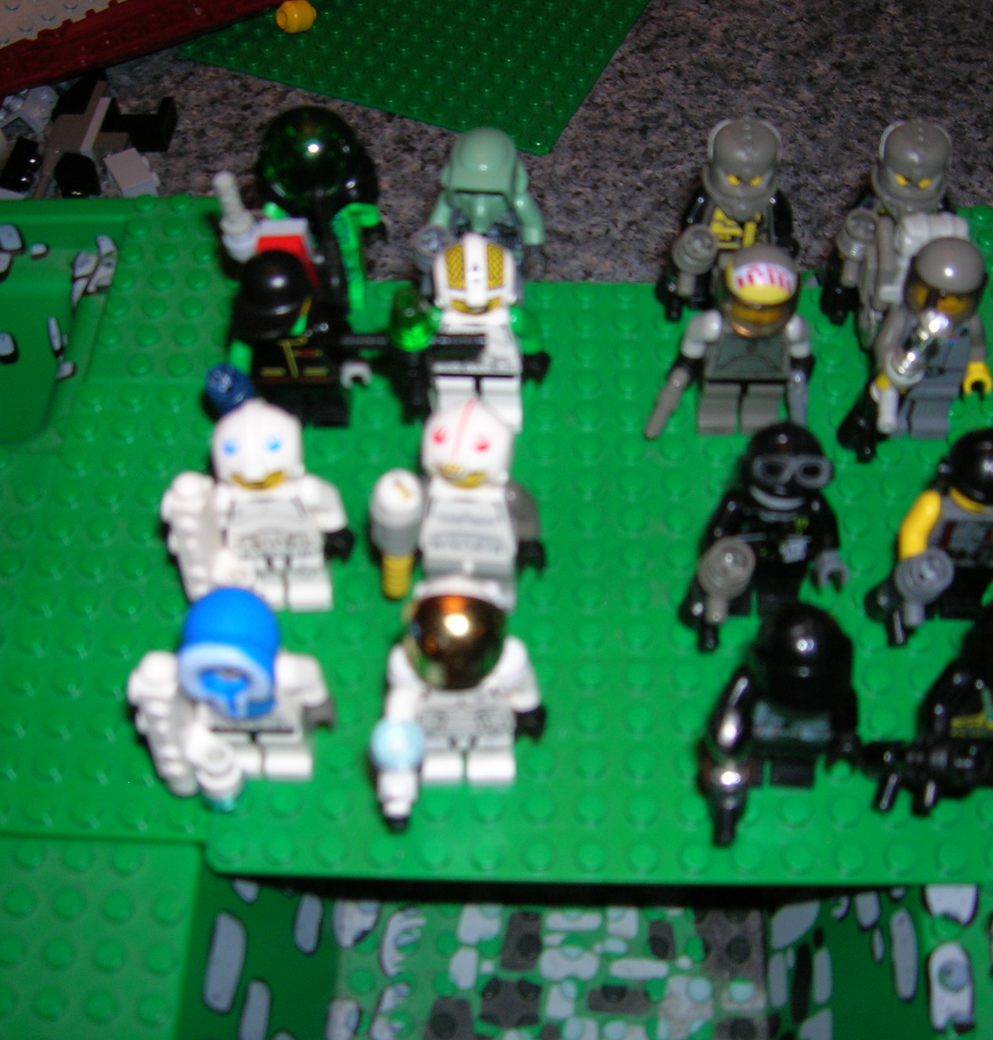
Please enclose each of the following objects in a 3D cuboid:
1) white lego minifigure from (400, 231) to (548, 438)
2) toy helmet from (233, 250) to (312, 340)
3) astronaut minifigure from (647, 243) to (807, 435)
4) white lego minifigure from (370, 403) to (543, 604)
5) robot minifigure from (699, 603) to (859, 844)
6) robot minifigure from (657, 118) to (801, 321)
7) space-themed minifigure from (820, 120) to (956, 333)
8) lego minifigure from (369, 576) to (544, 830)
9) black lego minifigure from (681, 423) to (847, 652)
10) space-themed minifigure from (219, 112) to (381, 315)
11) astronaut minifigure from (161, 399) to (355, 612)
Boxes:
[{"bbox_3d":[-0.003,-0.032,0.244,0.025,0.042,0.015,1,55,2],"label":"white lego minifigure"},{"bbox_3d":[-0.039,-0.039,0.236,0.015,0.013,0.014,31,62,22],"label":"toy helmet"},{"bbox_3d":[0.042,-0.029,0.240,0.030,0.043,0.019,0,55,3],"label":"astronaut minifigure"},{"bbox_3d":[-0.006,0.000,0.221,0.029,0.042,0.017,1,55,2],"label":"white lego minifigure"},{"bbox_3d":[0.042,0.031,0.197,0.024,0.042,0.023,1,55,2],"label":"robot minifigure"},{"bbox_3d":[0.044,-0.053,0.257,0.028,0.043,0.022,0,55,3],"label":"robot minifigure"},{"bbox_3d":[0.075,-0.053,0.255,0.028,0.043,0.023,0,55,3],"label":"space-themed minifigure"},{"bbox_3d":[-0.007,0.030,0.201,0.027,0.044,0.024,0,55,3],"label":"lego minifigure"},{"bbox_3d":[0.043,0.005,0.216,0.027,0.042,0.022,1,55,2],"label":"black lego minifigure"},{"bbox_3d":[-0.038,-0.056,0.260,0.033,0.046,0.021,1,55,2],"label":"space-themed minifigure"},{"bbox_3d":[-0.040,0.001,0.221,0.032,0.042,0.019,1,55,2],"label":"astronaut minifigure"}]

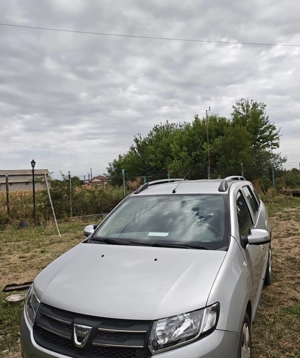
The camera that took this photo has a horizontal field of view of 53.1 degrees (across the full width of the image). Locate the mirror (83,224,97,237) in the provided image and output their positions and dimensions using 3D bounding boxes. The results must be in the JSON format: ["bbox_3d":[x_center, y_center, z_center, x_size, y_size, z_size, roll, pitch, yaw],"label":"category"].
[{"bbox_3d":[-0.625,0.595,3.459,0.210,0.145,0.125,-3,0,25],"label":"mirror"}]

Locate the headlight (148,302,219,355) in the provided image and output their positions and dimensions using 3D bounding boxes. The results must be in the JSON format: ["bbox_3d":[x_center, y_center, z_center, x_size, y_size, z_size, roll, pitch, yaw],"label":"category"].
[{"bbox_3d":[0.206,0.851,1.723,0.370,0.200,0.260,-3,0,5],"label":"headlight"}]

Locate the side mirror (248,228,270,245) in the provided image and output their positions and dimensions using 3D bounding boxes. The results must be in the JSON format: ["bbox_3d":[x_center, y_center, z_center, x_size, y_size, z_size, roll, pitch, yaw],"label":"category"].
[{"bbox_3d":[0.984,0.516,2.719,0.210,0.145,0.125,-3,0,25],"label":"side mirror"}]

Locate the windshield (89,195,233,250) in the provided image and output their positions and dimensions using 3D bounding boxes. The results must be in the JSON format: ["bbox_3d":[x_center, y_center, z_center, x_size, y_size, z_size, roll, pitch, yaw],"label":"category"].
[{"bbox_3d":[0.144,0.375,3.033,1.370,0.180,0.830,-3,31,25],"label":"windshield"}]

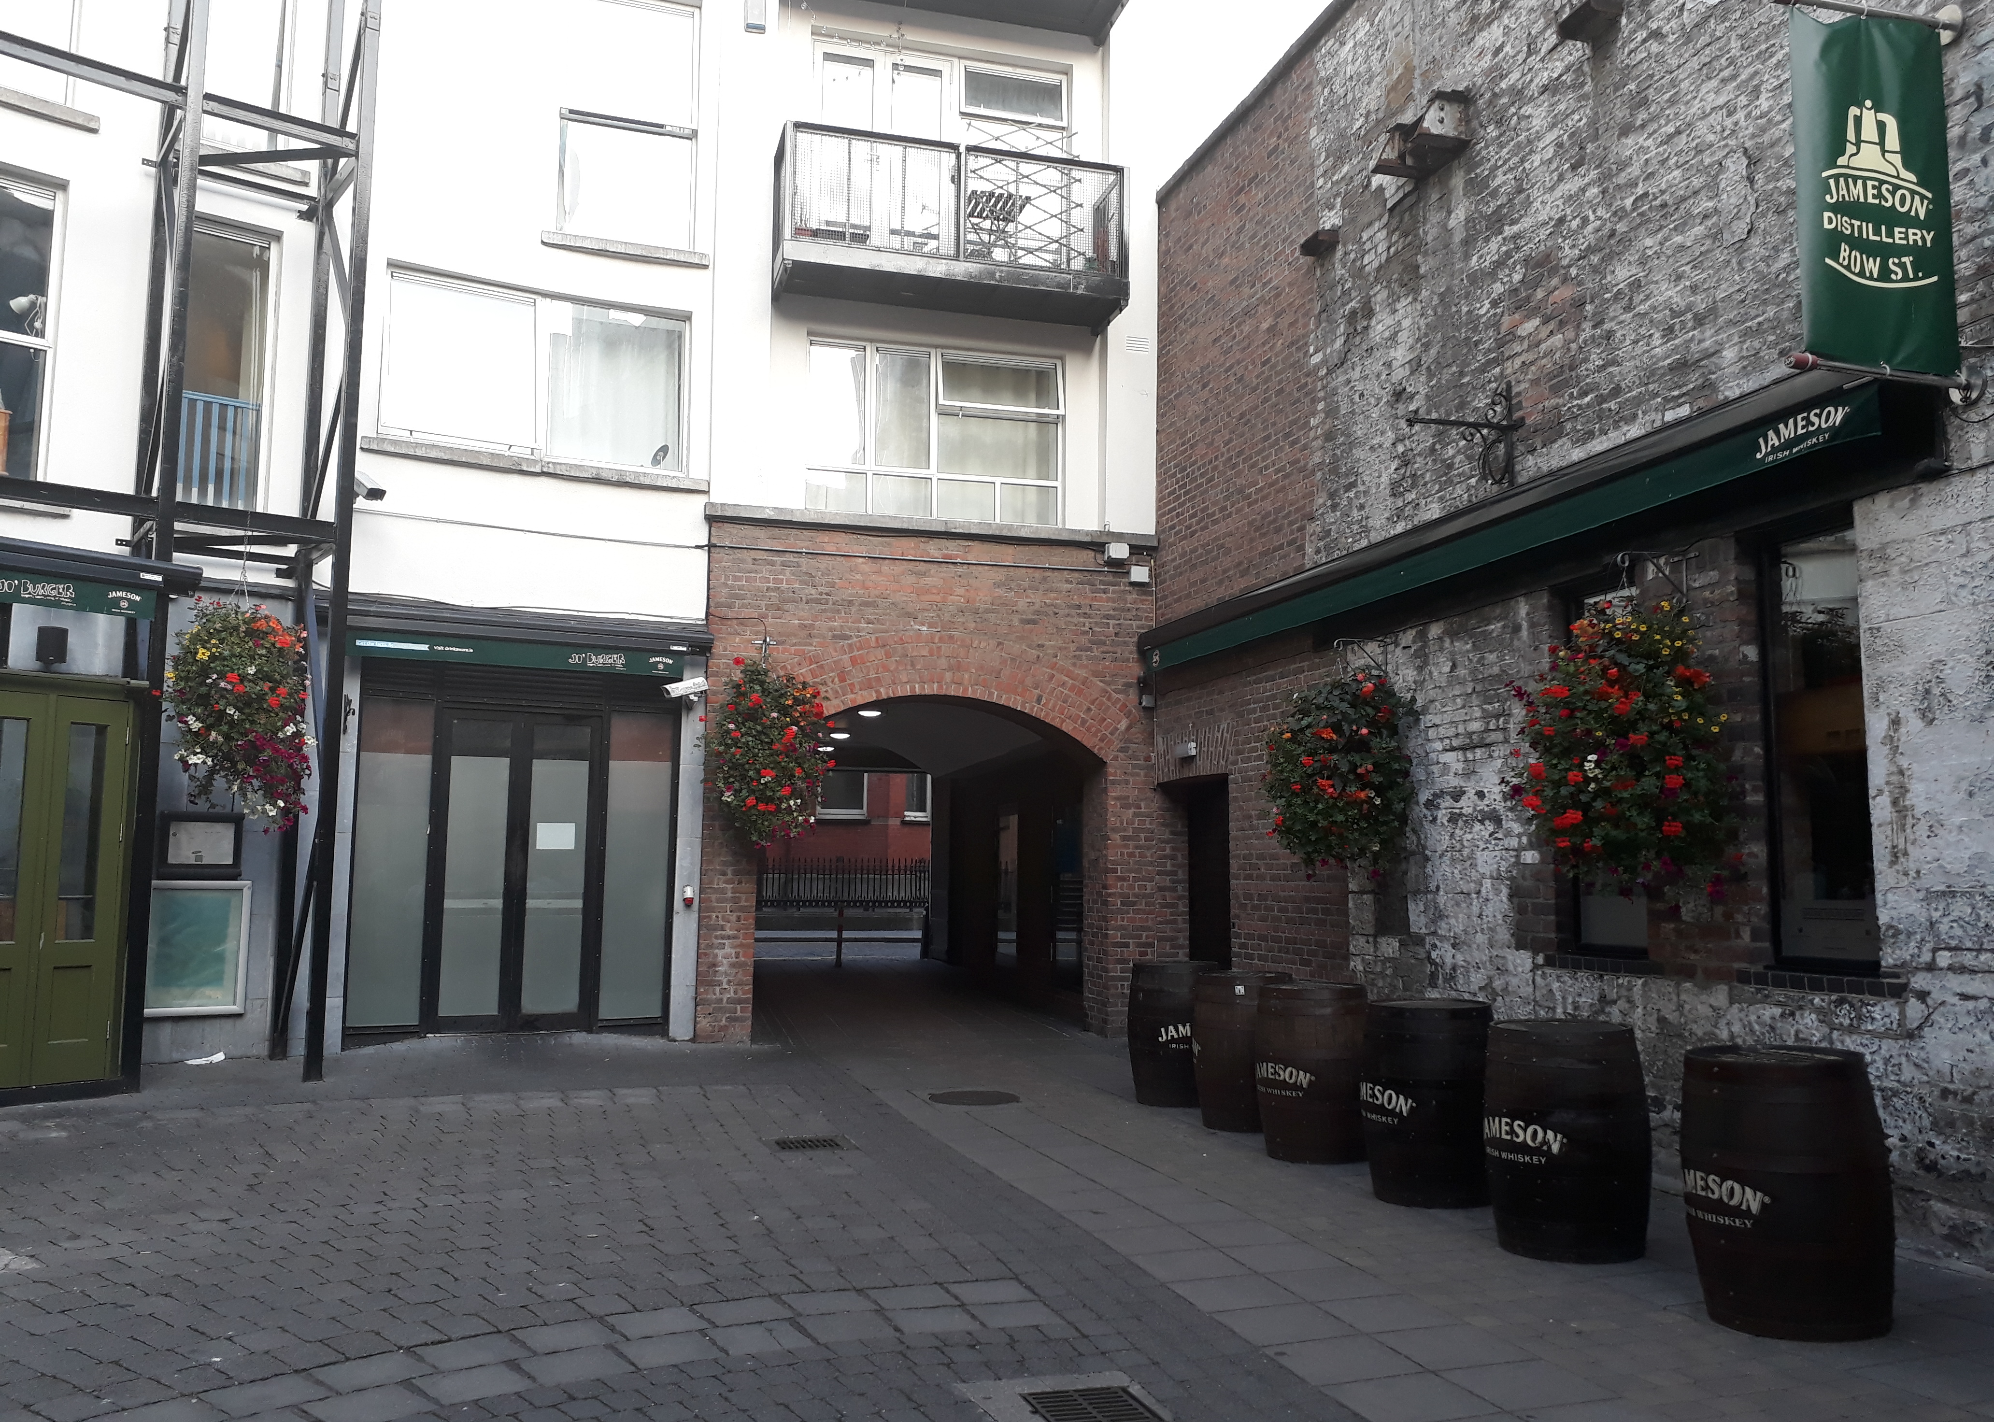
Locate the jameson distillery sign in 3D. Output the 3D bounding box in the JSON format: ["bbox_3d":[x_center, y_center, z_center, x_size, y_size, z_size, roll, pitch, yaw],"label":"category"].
[{"bbox_3d":[3.425,-2.023,6.069,0.760,1.420,0.070,2,-6,-17],"label":"jameson distillery sign"}]

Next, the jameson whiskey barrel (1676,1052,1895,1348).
[{"bbox_3d":[2.770,1.666,5.478,0.670,0.900,0.670,1,-6,-6],"label":"jameson whiskey barrel"}]

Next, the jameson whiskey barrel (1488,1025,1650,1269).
[{"bbox_3d":[2.366,1.761,6.458,0.655,0.890,0.655,3,-6,-23],"label":"jameson whiskey barrel"}]

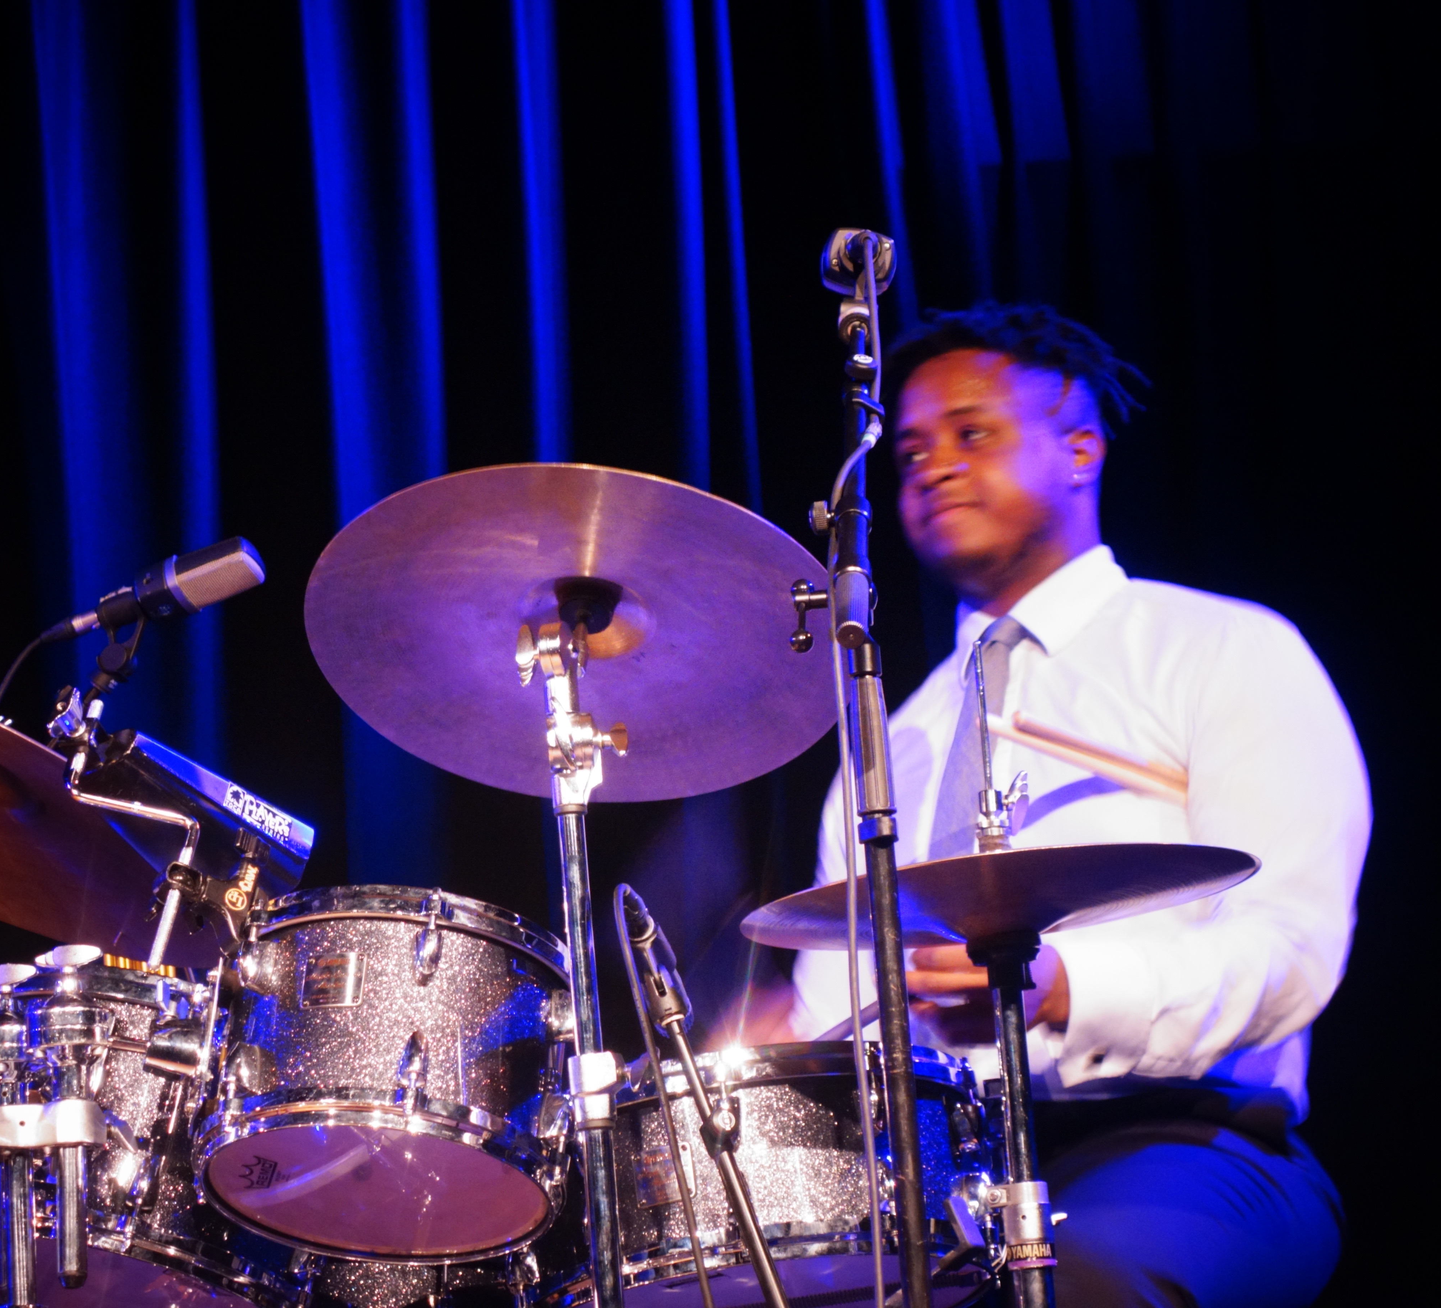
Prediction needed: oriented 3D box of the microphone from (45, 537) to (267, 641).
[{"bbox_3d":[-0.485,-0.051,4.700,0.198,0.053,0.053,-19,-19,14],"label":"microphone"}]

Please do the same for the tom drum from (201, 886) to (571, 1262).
[{"bbox_3d":[-0.253,0.325,4.175,0.283,0.197,0.283,3,-29,2],"label":"tom drum"}]

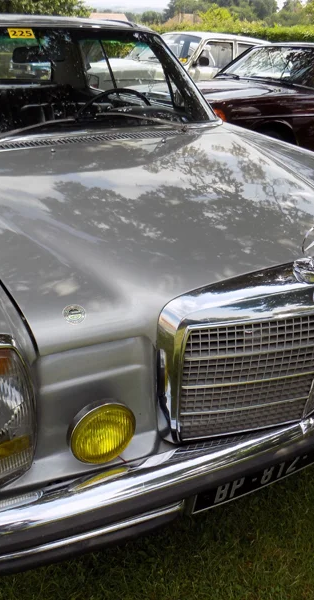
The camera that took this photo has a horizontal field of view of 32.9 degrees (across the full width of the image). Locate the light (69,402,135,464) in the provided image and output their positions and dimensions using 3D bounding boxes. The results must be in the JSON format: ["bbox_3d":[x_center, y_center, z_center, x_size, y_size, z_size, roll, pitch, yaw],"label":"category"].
[{"bbox_3d":[-0.117,0.255,1.072,0.142,0.142,0.075,-13,31,-27],"label":"light"}]

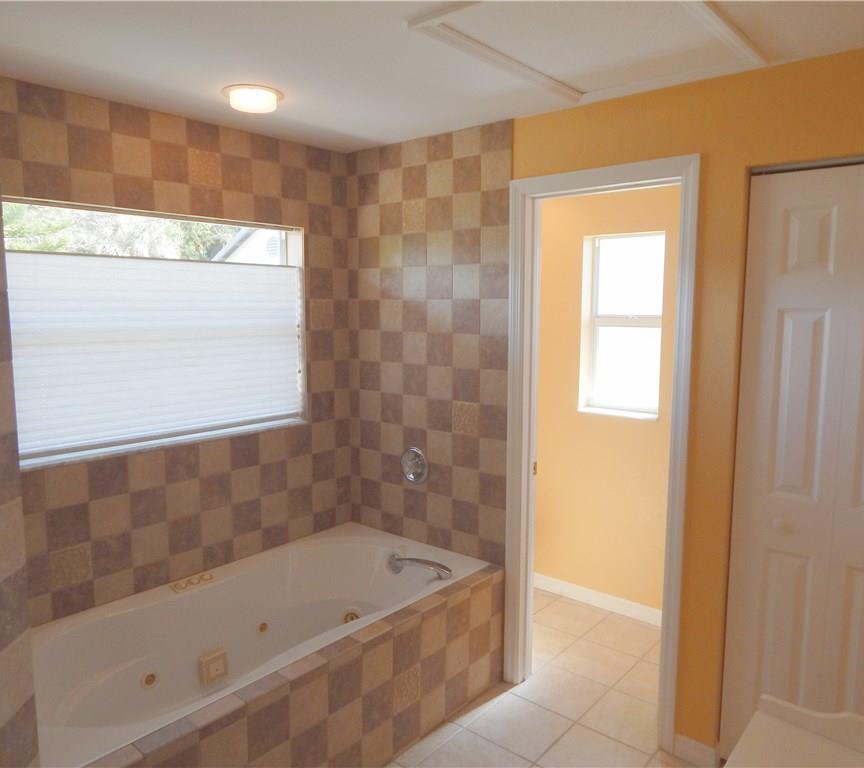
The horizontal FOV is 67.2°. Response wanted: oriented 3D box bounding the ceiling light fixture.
[{"bbox_3d":[-0.640,-1.011,2.339,0.214,0.050,0.214,0,7,0],"label":"ceiling light fixture"}]

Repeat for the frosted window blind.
[{"bbox_3d":[-1.053,-0.154,2.661,0.035,0.698,1.255,6,9,40],"label":"frosted window blind"}]

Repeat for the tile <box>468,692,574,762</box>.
[{"bbox_3d":[0.360,1.363,2.590,0.301,0.010,0.313,6,9,40],"label":"tile"}]

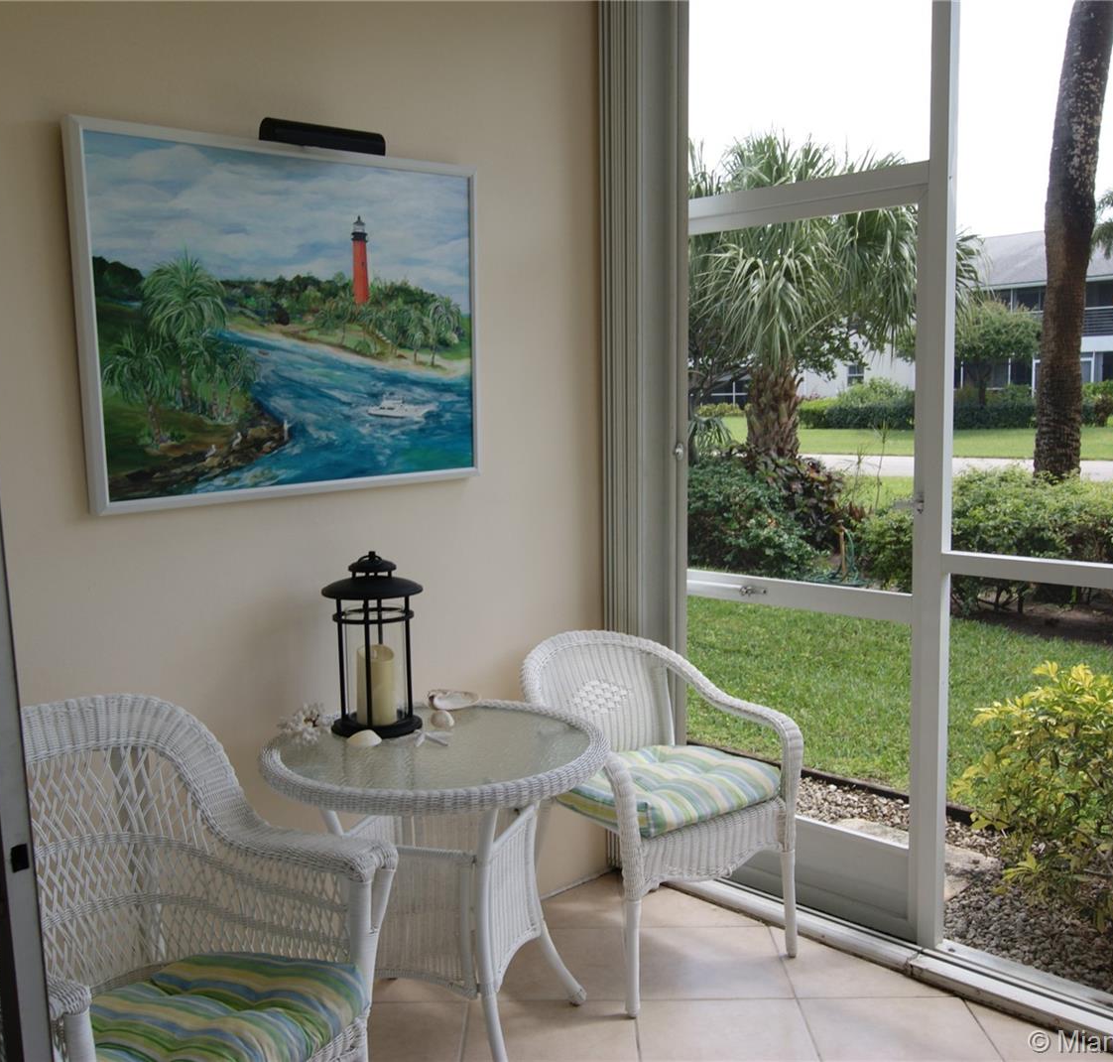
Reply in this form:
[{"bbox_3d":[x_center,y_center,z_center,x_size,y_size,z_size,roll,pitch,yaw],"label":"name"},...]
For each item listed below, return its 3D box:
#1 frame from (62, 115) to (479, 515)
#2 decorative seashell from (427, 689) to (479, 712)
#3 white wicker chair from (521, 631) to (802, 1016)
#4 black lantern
[{"bbox_3d":[-0.600,-0.489,2.610,1.014,0.806,0.050,-8,11,-41],"label":"frame"},{"bbox_3d":[-0.262,0.429,2.794,0.128,0.040,0.080,-4,7,-22],"label":"decorative seashell"},{"bbox_3d":[0.266,0.730,3.013,0.580,0.820,0.610,-5,8,-30],"label":"white wicker chair"},{"bbox_3d":[-0.430,0.258,2.617,0.236,0.420,0.236,-1,7,0],"label":"black lantern"}]

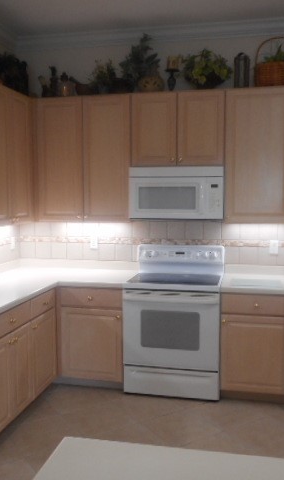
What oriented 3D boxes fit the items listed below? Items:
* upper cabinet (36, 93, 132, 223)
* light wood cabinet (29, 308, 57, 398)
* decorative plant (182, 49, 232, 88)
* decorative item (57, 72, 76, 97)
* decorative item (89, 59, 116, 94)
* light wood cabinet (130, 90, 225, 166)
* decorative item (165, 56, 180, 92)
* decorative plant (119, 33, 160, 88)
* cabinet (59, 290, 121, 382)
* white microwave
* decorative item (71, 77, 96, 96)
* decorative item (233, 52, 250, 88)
[{"bbox_3d":[-0.480,-0.693,4.083,0.869,1.052,0.325,1,6,12],"label":"upper cabinet"},{"bbox_3d":[-1.013,0.846,3.633,0.537,0.610,0.435,1,6,12],"label":"light wood cabinet"},{"bbox_3d":[0.542,-1.386,3.810,0.401,0.359,0.280,1,4,11],"label":"decorative plant"},{"bbox_3d":[-0.663,-1.341,4.053,0.180,0.244,0.180,1,6,12],"label":"decorative item"},{"bbox_3d":[-0.339,-1.384,3.979,0.245,0.342,0.220,1,6,12],"label":"decorative item"},{"bbox_3d":[0.320,-0.909,3.916,0.762,0.587,0.323,1,4,11],"label":"light wood cabinet"},{"bbox_3d":[0.259,-1.371,3.868,0.126,0.321,0.120,1,4,11],"label":"decorative item"},{"bbox_3d":[-0.006,-1.478,3.913,0.345,0.526,0.260,1,4,11],"label":"decorative plant"},{"bbox_3d":[-0.354,0.732,4.029,0.556,0.777,0.607,1,6,12],"label":"cabinet"},{"bbox_3d":[0.311,-0.393,3.911,0.762,0.424,0.407,1,4,11],"label":"white microwave"},{"bbox_3d":[-0.508,-1.317,4.022,0.237,0.202,0.160,1,6,12],"label":"decorative item"},{"bbox_3d":[0.804,-1.351,3.736,0.142,0.318,0.140,1,6,12],"label":"decorative item"}]

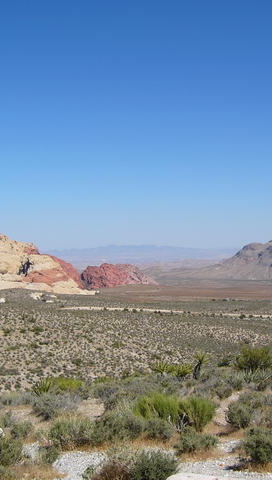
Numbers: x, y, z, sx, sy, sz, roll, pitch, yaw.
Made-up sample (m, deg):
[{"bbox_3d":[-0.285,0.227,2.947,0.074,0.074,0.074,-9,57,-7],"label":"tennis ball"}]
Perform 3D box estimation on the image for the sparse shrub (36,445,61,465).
[{"bbox_3d":[-1.015,2.487,7.504,0.273,0.218,0.245,0,-1,-8],"label":"sparse shrub"}]

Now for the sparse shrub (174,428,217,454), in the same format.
[{"bbox_3d":[0.964,3.240,10.482,0.667,0.374,0.567,0,-1,0],"label":"sparse shrub"}]

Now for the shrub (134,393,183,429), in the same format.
[{"bbox_3d":[0.343,2.621,9.859,0.717,0.559,0.645,0,-1,2],"label":"shrub"}]

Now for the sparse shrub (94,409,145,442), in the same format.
[{"bbox_3d":[-0.230,2.589,9.032,0.684,0.446,0.616,0,-1,-1],"label":"sparse shrub"}]

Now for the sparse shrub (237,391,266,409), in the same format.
[{"bbox_3d":[2.164,3.007,12.124,0.551,0.352,0.496,0,-1,10],"label":"sparse shrub"}]

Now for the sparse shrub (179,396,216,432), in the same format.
[{"bbox_3d":[0.923,2.620,9.716,0.559,0.508,0.503,0,-1,5],"label":"sparse shrub"}]

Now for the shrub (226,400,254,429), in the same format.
[{"bbox_3d":[1.603,2.702,10.021,0.395,0.408,0.355,0,-1,9],"label":"shrub"}]

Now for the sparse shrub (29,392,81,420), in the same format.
[{"bbox_3d":[-1.400,2.861,11.118,0.876,0.452,0.788,0,-1,-7],"label":"sparse shrub"}]

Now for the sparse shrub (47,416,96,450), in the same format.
[{"bbox_3d":[-0.843,2.567,8.585,0.624,0.424,0.562,0,-1,-6],"label":"sparse shrub"}]

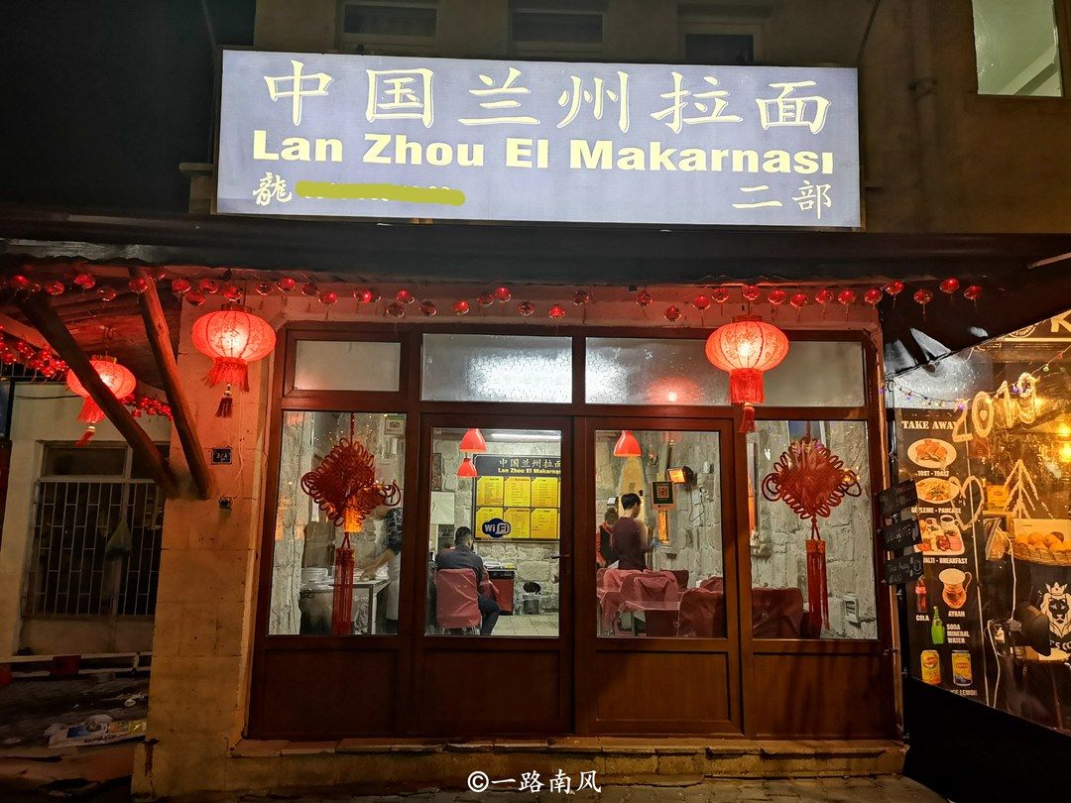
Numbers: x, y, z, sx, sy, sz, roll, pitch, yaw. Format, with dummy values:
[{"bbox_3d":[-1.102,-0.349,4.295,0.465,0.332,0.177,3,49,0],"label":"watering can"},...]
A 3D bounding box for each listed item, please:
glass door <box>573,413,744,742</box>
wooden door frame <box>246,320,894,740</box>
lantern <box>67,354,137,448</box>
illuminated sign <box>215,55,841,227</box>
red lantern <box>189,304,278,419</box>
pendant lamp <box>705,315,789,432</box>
[{"bbox_3d":[0.799,1.126,5.553,1.100,2.047,0.070,1,-10,-2],"label":"glass door"},{"bbox_3d":[0.259,0.822,5.585,4.116,2.701,0.100,1,-10,-2],"label":"wooden door frame"},{"bbox_3d":[-3.296,-0.013,6.322,0.475,0.683,0.475,1,-10,-2],"label":"lantern"},{"bbox_3d":[0.055,-1.680,5.464,4.123,1.070,0.170,1,-4,-2],"label":"illuminated sign"},{"bbox_3d":[-1.815,-0.248,5.005,0.475,0.689,0.475,1,-10,-2],"label":"red lantern"},{"bbox_3d":[1.238,-0.163,4.857,0.475,0.684,0.475,1,-10,-2],"label":"pendant lamp"}]

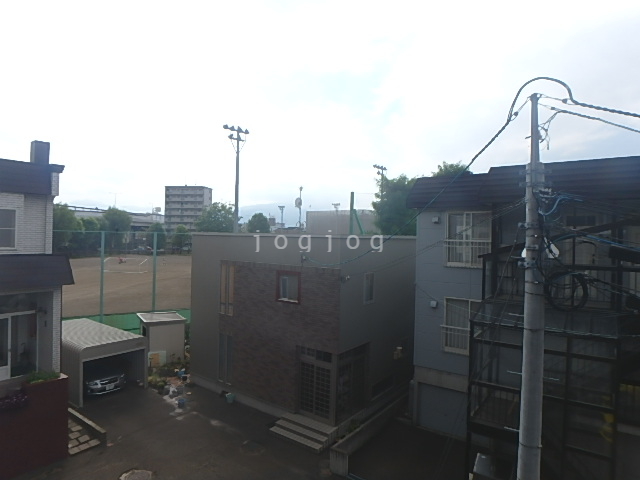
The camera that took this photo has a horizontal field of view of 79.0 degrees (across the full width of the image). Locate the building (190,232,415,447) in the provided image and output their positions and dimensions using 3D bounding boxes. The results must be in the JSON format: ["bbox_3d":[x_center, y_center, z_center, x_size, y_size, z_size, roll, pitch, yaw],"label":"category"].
[{"bbox_3d":[-0.490,3.166,18.192,7.922,6.750,7.246,2,1,36],"label":"building"}]

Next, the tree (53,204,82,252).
[{"bbox_3d":[-71.813,-2.550,110.000,9.000,14.800,9.000,1,1,0],"label":"tree"}]

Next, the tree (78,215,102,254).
[{"bbox_3d":[-71.516,-1.246,121.000,7.480,12.150,7.480,1,0,0],"label":"tree"}]

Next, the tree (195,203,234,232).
[{"bbox_3d":[-26.105,-1.749,97.000,10.490,15.240,10.490,1,0,0],"label":"tree"}]

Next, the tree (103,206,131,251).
[{"bbox_3d":[-68.130,-3.432,130.000,9.370,15.570,9.370,1,0,0],"label":"tree"}]

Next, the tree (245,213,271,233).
[{"bbox_3d":[-15.062,-0.689,95.011,6.500,11.931,6.500,1,1,0],"label":"tree"}]

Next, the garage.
[{"bbox_3d":[-11.643,5.728,19.256,6.600,2.420,2.840,1,0,38],"label":"garage"}]

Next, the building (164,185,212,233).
[{"bbox_3d":[-53.700,-8.500,160.000,16.000,26.200,10.000,1,1,6],"label":"building"}]

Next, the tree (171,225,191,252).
[{"bbox_3d":[-49.042,-0.529,137.000,7.230,9.880,7.230,1,0,0],"label":"tree"}]

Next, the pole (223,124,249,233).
[{"bbox_3d":[-7.769,-1.901,36.000,0.700,17.100,2.700,1,1,41],"label":"pole"}]

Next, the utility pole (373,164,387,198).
[{"bbox_3d":[8.393,-1.614,54.500,0.700,17.200,2.700,1,1,41],"label":"utility pole"}]

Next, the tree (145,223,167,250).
[{"bbox_3d":[-57.862,-0.882,137.000,7.590,10.580,7.590,1,0,0],"label":"tree"}]

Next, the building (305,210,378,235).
[{"bbox_3d":[6.922,-1.420,115.586,18.900,13.668,12.500,2,1,36],"label":"building"}]

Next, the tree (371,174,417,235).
[{"bbox_3d":[9.704,-0.556,48.000,7.200,14.800,7.200,1,1,0],"label":"tree"}]

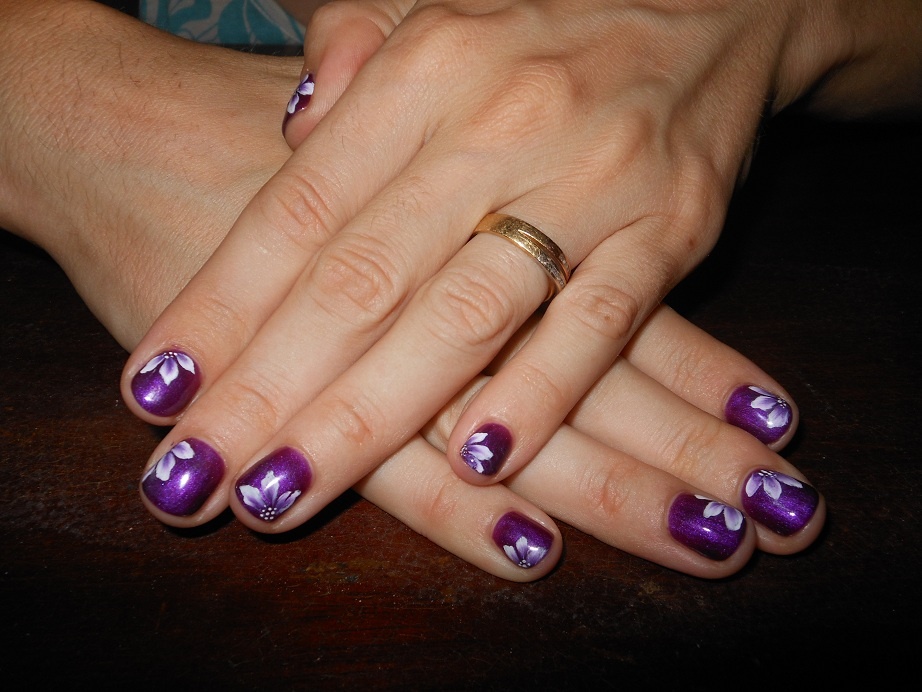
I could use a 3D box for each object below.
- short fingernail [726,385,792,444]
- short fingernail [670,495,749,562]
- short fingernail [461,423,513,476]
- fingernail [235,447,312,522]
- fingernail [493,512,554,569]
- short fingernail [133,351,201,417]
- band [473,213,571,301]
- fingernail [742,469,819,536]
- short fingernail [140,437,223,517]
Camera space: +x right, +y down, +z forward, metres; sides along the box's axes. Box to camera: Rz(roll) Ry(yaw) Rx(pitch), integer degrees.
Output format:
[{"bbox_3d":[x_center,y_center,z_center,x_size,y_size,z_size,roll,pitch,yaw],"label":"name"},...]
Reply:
[{"bbox_3d":[0.063,0.015,0.140,0.013,0.003,0.009,33,92,36],"label":"short fingernail"},{"bbox_3d":[0.045,0.034,0.122,0.012,0.003,0.009,26,81,31],"label":"short fingernail"},{"bbox_3d":[0.005,0.019,0.120,0.007,0.003,0.009,36,78,9],"label":"short fingernail"},{"bbox_3d":[-0.035,0.026,0.124,0.013,0.003,0.009,-37,84,-17],"label":"fingernail"},{"bbox_3d":[0.011,0.035,0.120,0.011,0.003,0.007,25,74,24],"label":"fingernail"},{"bbox_3d":[-0.060,0.008,0.136,0.010,0.003,0.013,40,63,-14],"label":"short fingernail"},{"bbox_3d":[0.011,-0.017,0.127,0.020,0.020,0.005,36,80,0],"label":"band"},{"bbox_3d":[0.060,0.030,0.125,0.013,0.003,0.010,33,86,40],"label":"fingernail"},{"bbox_3d":[-0.051,0.025,0.124,0.010,0.003,0.013,43,67,3],"label":"short fingernail"}]

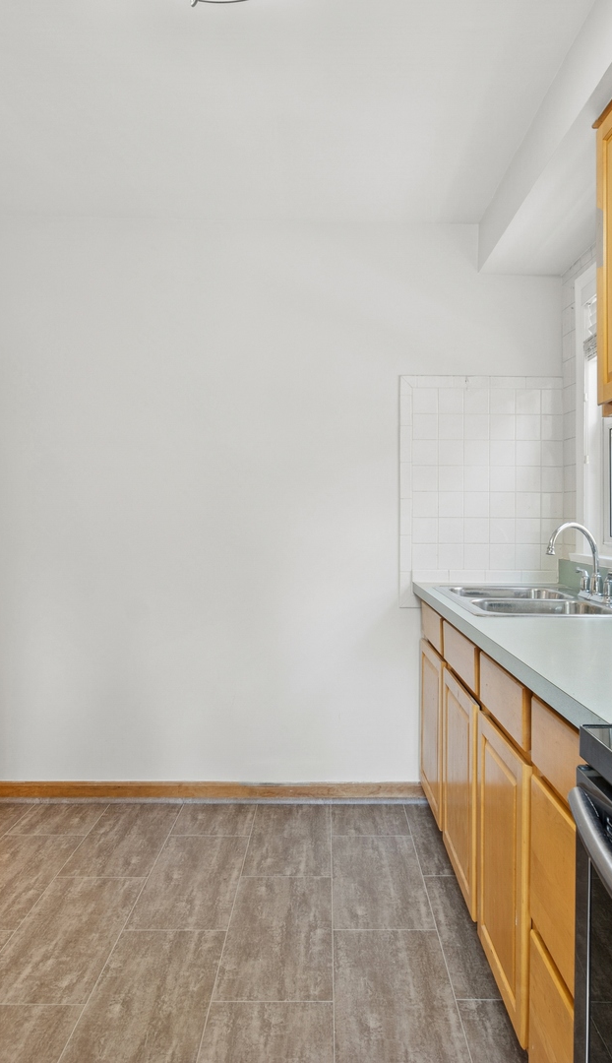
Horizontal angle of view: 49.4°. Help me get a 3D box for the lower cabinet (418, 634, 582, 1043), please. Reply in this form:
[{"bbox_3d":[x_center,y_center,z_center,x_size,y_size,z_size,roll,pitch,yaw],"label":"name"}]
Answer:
[{"bbox_3d":[0.759,0.734,1.860,0.600,0.905,1.910,0,1,1],"label":"lower cabinet"}]

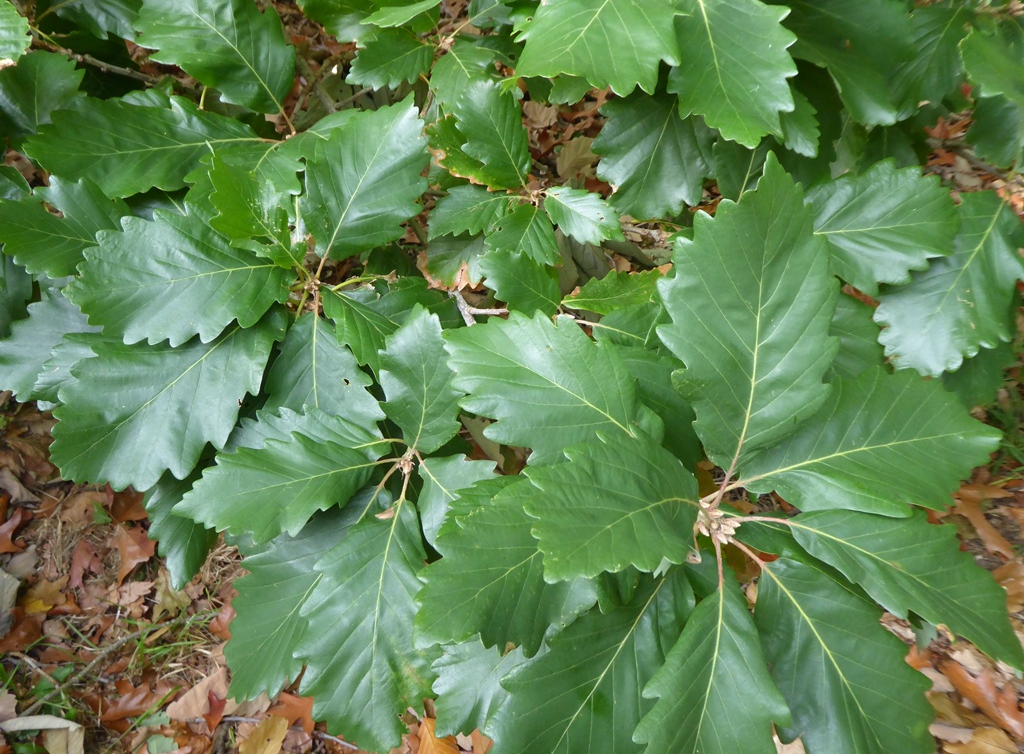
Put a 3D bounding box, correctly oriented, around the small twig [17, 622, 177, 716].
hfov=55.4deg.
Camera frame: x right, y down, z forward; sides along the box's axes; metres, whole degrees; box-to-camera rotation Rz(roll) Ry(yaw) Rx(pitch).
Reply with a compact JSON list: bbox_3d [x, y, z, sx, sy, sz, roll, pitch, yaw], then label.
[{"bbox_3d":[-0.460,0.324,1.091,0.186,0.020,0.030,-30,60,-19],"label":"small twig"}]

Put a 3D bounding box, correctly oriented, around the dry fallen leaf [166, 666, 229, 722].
[{"bbox_3d":[-0.346,0.347,1.075,0.080,0.025,0.055,-38,63,-23],"label":"dry fallen leaf"}]

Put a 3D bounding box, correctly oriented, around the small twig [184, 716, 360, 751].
[{"bbox_3d":[-0.248,0.367,1.012,0.188,0.012,0.018,8,53,6],"label":"small twig"}]

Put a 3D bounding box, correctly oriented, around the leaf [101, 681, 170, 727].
[{"bbox_3d":[-0.397,0.344,1.031,0.071,0.022,0.050,-15,55,-11],"label":"leaf"}]

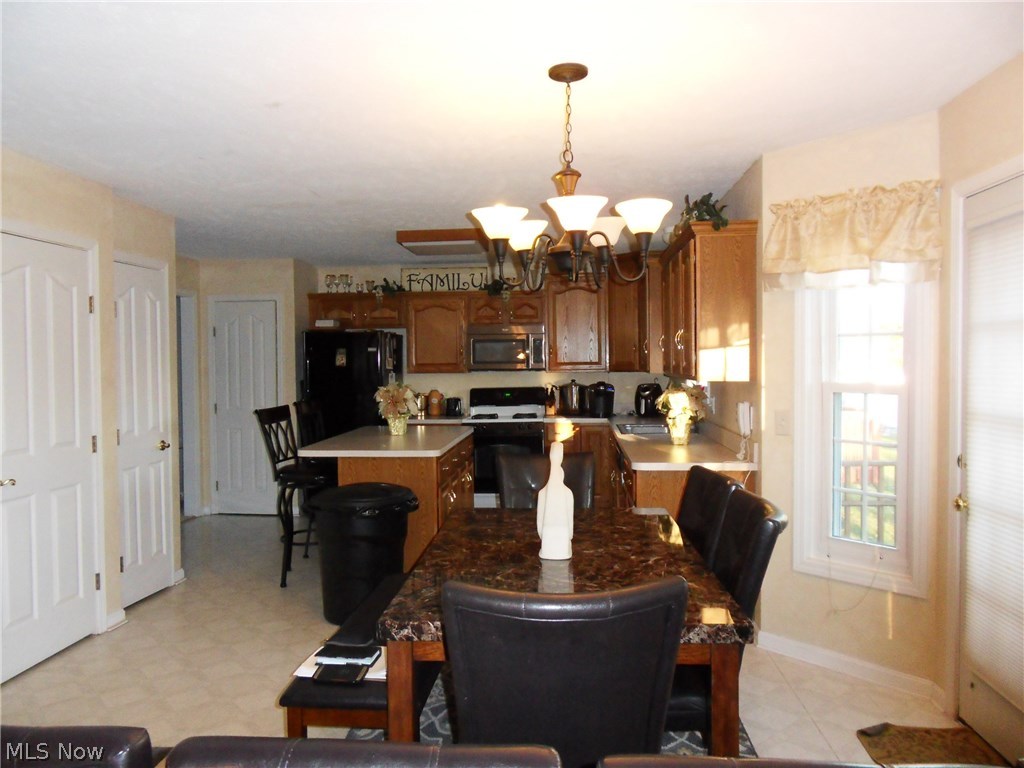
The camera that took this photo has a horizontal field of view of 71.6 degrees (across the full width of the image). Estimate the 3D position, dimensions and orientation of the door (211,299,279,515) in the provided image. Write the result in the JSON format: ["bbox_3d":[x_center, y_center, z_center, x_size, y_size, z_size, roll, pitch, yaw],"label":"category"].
[{"bbox_3d":[-2.534,0.238,6.805,0.625,2.040,0.050,0,2,5],"label":"door"}]

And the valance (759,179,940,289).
[{"bbox_3d":[1.474,-0.636,3.152,0.110,0.410,0.750,-2,2,-40],"label":"valance"}]

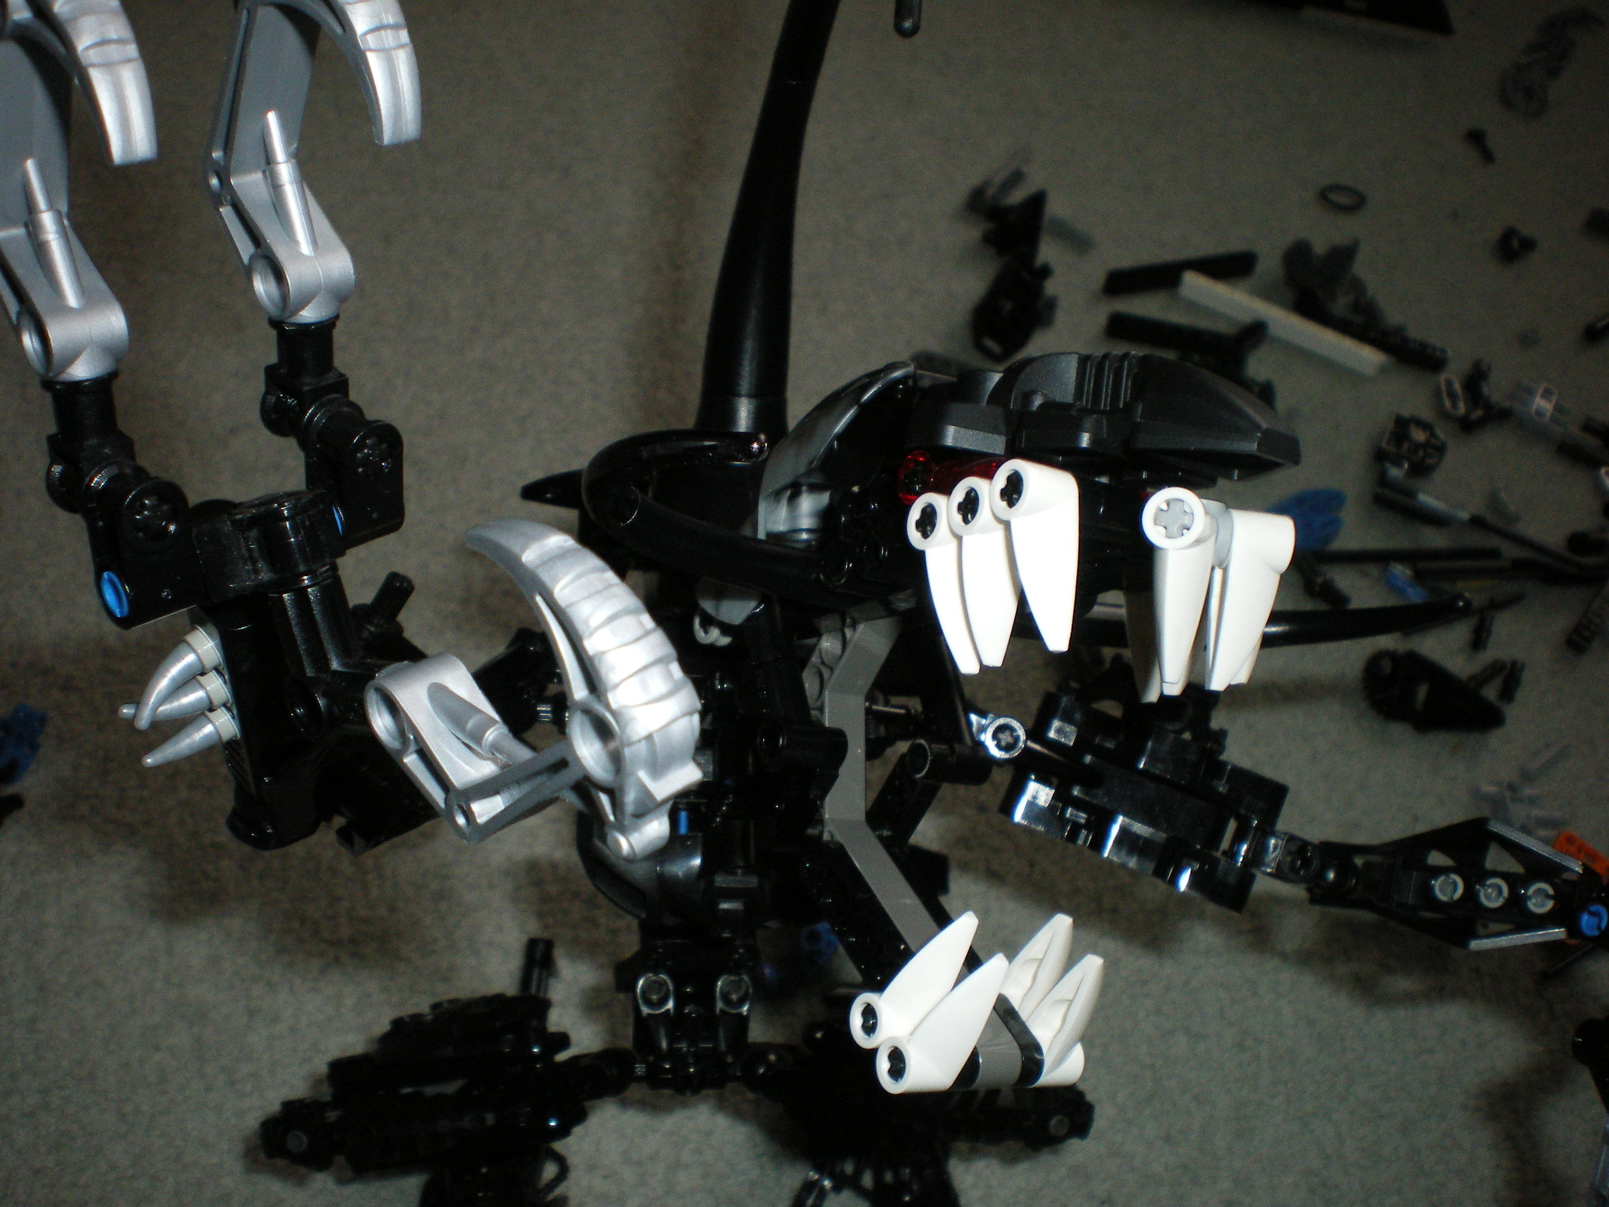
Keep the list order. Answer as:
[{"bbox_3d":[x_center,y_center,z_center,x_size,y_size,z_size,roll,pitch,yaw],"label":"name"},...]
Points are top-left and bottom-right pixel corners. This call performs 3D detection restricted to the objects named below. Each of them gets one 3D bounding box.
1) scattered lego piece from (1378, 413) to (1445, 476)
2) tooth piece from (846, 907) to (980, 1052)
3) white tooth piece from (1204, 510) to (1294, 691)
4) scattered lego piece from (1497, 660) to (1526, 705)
[{"bbox_3d":[0.213,-0.055,0.588,0.023,0.013,0.021,11,45,10],"label":"scattered lego piece"},{"bbox_3d":[0.015,0.051,0.226,0.008,0.023,0.007,9,31,-36],"label":"tooth piece"},{"bbox_3d":[0.054,0.000,0.203,0.008,0.025,0.008,-1,15,-12],"label":"white tooth piece"},{"bbox_3d":[0.216,0.024,0.513,0.005,0.005,0.016,22,48,20],"label":"scattered lego piece"}]

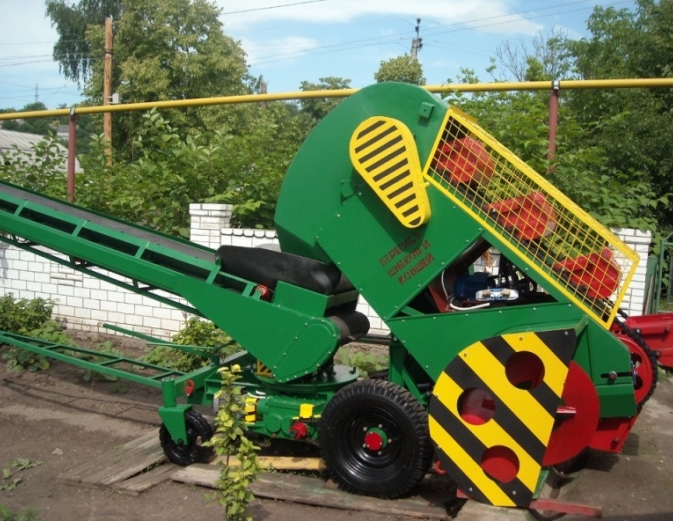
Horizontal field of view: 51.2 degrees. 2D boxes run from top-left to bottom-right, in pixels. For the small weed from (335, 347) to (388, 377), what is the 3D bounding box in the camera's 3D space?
[{"bbox_3d":[0.240,0.970,6.750,0.480,0.280,0.400,4,5,25],"label":"small weed"}]

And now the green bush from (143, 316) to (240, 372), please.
[{"bbox_3d":[-1.506,0.862,7.300,0.850,0.520,0.700,4,5,25],"label":"green bush"}]

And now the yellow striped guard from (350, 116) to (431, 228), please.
[{"bbox_3d":[0.359,-0.564,4.500,0.400,0.760,0.110,-23,-7,24],"label":"yellow striped guard"}]

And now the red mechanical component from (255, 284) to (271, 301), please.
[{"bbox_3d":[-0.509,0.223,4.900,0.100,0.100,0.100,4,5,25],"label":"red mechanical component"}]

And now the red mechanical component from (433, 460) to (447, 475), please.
[{"bbox_3d":[0.617,1.229,4.170,0.085,0.085,0.050,4,5,25],"label":"red mechanical component"}]

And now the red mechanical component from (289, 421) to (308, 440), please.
[{"bbox_3d":[-0.249,1.113,4.600,0.110,0.115,0.100,4,5,25],"label":"red mechanical component"}]

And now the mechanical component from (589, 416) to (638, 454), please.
[{"bbox_3d":[1.676,1.059,4.250,0.260,0.220,0.180,4,5,25],"label":"mechanical component"}]

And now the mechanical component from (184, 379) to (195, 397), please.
[{"bbox_3d":[-0.942,0.813,4.500,0.075,0.115,0.040,4,5,25],"label":"mechanical component"}]

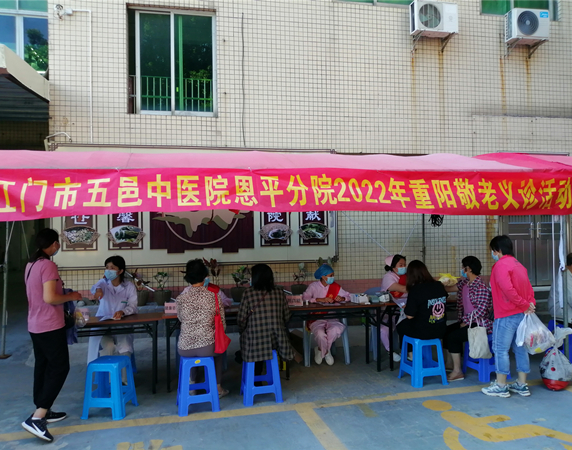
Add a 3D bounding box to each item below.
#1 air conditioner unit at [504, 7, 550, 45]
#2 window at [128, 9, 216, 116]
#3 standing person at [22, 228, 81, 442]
[{"bbox_3d":[4.530,-3.705,8.450,0.720,0.540,0.270,-1,-1,-10],"label":"air conditioner unit"},{"bbox_3d":[-1.909,-2.742,7.582,1.430,1.750,0.120,-1,-1,-10],"label":"window"},{"bbox_3d":[-1.857,0.833,3.600,0.480,1.600,0.440,0,-1,-33],"label":"standing person"}]

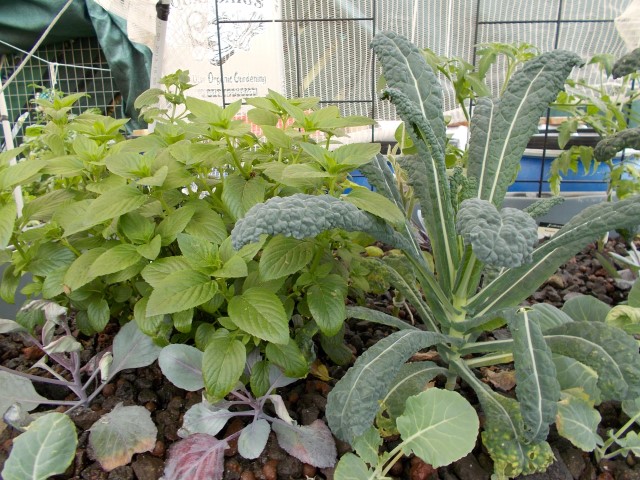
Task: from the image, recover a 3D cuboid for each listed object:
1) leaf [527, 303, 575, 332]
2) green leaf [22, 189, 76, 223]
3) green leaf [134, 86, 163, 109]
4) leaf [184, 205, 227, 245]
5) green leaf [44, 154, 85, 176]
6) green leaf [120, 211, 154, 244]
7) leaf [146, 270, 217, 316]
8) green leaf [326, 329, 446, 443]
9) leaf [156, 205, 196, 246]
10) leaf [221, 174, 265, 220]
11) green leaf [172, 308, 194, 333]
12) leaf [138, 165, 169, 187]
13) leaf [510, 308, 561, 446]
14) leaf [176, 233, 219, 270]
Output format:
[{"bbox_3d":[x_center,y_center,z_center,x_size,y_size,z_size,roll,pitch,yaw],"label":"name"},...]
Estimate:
[{"bbox_3d":[0.333,0.111,0.690,0.060,0.020,0.067,-30,47,-29],"label":"leaf"},{"bbox_3d":[-0.384,-0.050,0.685,0.080,0.015,0.042,-37,55,-22],"label":"green leaf"},{"bbox_3d":[-0.278,-0.230,0.785,0.051,0.015,0.030,-33,48,-11],"label":"green leaf"},{"bbox_3d":[-0.141,-0.019,0.593,0.048,0.016,0.073,-25,59,-22],"label":"leaf"},{"bbox_3d":[-0.353,-0.103,0.662,0.057,0.016,0.037,-14,35,-38],"label":"green leaf"},{"bbox_3d":[-0.239,-0.017,0.628,0.064,0.043,0.044,13,20,41],"label":"green leaf"},{"bbox_3d":[-0.153,0.060,0.537,0.084,0.047,0.060,-9,17,-28],"label":"leaf"},{"bbox_3d":[0.074,0.163,0.537,0.172,0.045,0.075,-33,46,-26],"label":"green leaf"},{"bbox_3d":[-0.185,-0.020,0.621,0.064,0.054,0.044,-14,20,-40],"label":"leaf"},{"bbox_3d":[-0.102,-0.053,0.630,0.054,0.062,0.042,2,16,11],"label":"leaf"},{"bbox_3d":[-0.175,0.097,0.619,0.027,0.043,0.015,-1,-9,0],"label":"green leaf"},{"bbox_3d":[-0.215,-0.083,0.618,0.035,0.018,0.043,-11,25,-27],"label":"leaf"},{"bbox_3d":[0.242,0.152,0.540,0.047,0.156,0.028,-8,9,8],"label":"leaf"},{"bbox_3d":[-0.150,0.012,0.577,0.069,0.043,0.047,8,18,30],"label":"leaf"}]

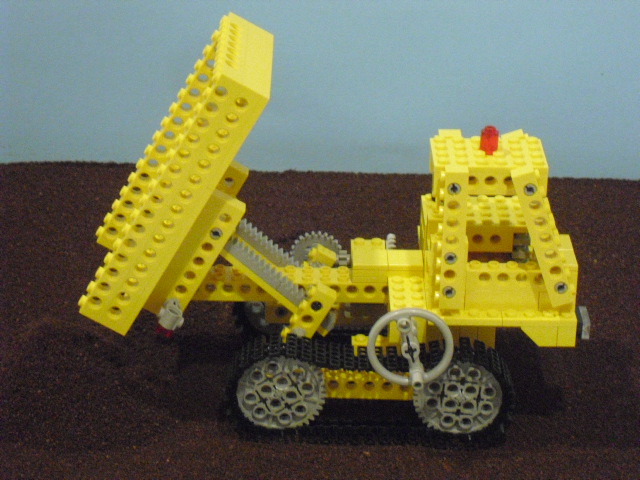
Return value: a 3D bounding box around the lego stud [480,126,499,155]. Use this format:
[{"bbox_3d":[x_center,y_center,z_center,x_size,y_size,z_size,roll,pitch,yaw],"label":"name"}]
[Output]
[{"bbox_3d":[0.072,-0.043,0.841,0.008,0.011,0.008,1,25,-1],"label":"lego stud"}]

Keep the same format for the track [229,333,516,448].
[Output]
[{"bbox_3d":[0.022,0.066,0.873,0.126,0.046,0.019,1,25,-1],"label":"track"}]

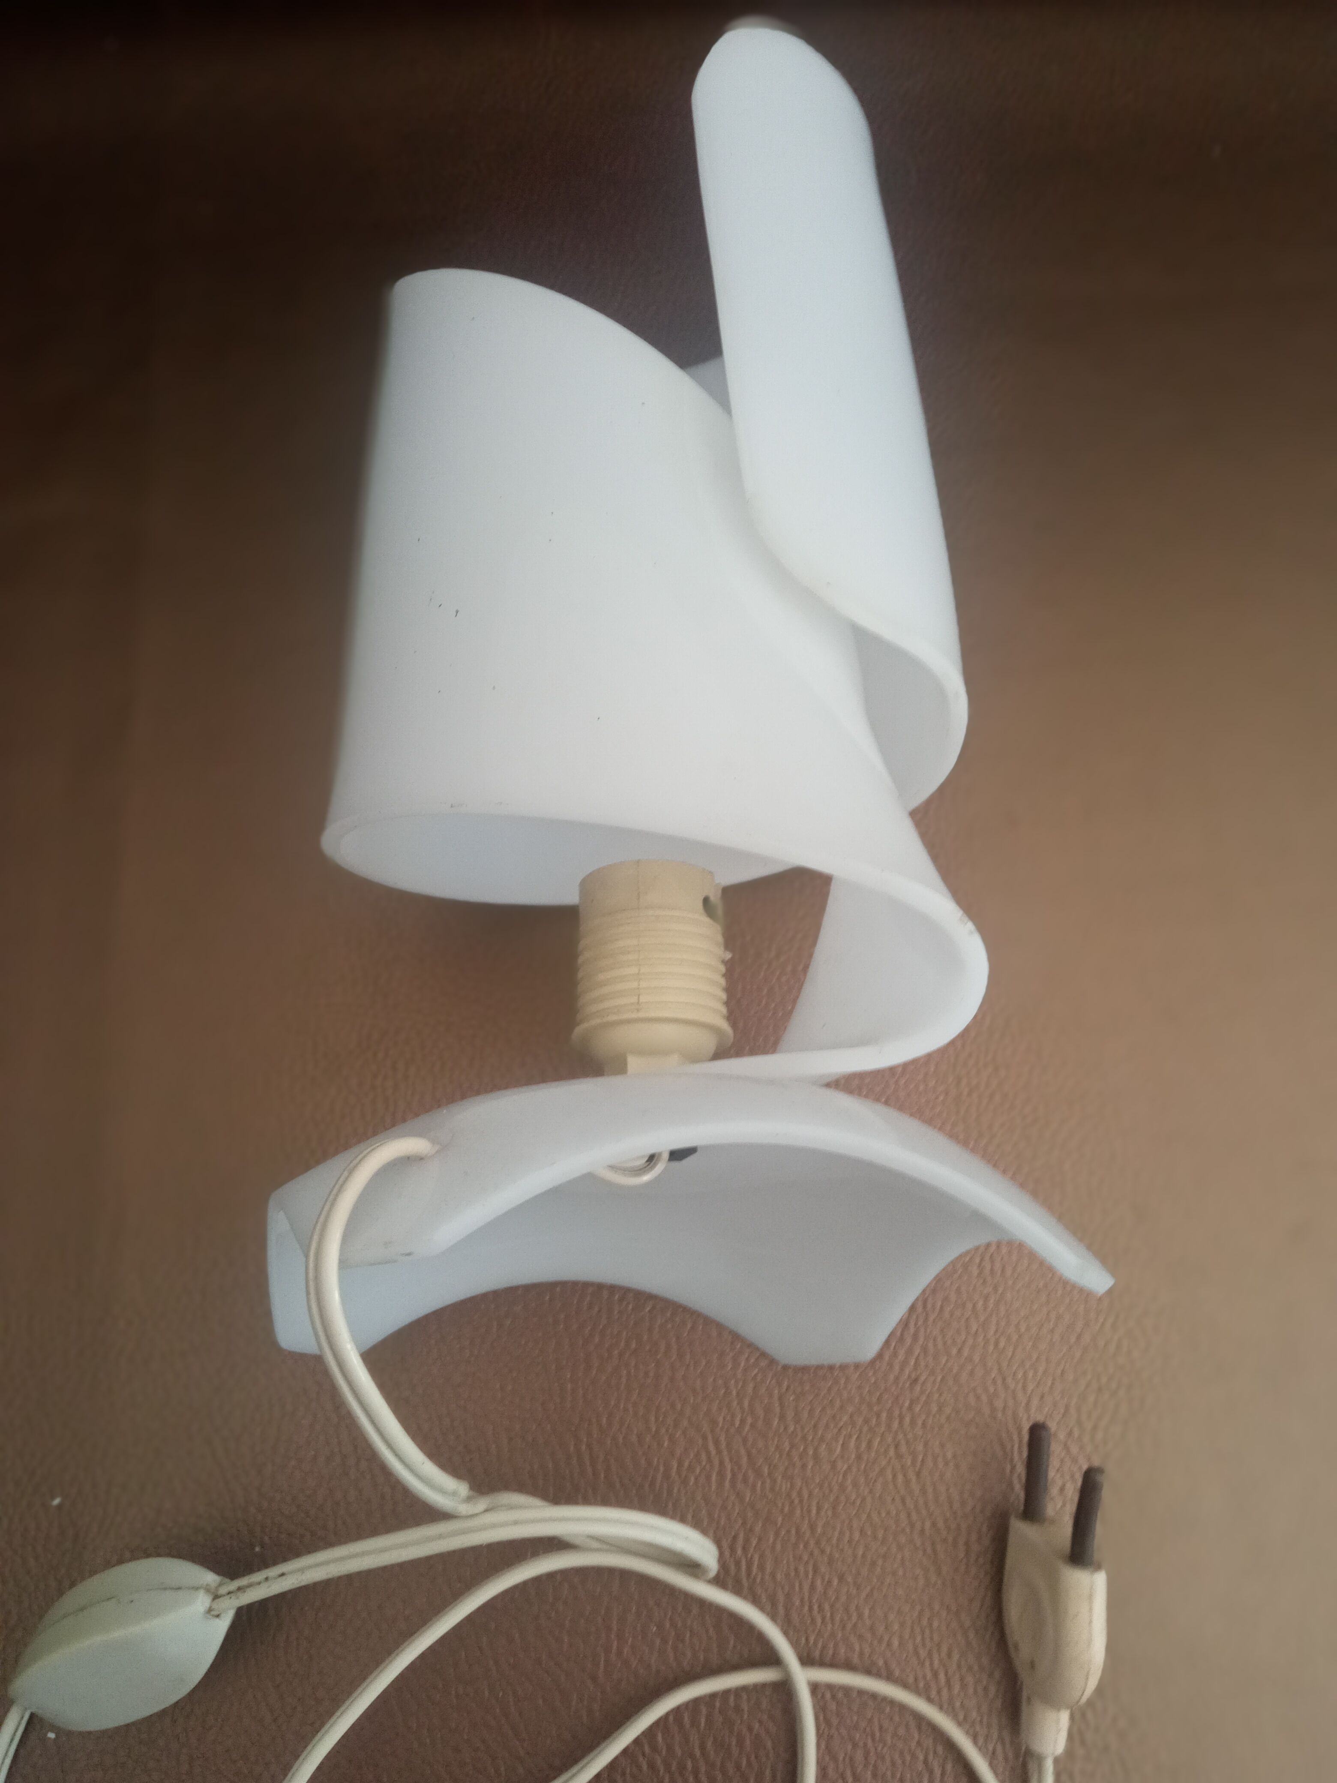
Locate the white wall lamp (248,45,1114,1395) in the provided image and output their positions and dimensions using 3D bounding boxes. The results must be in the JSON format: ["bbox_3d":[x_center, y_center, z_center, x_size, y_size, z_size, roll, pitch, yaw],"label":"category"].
[{"bbox_3d":[-0.004,-0.057,0.293,0.129,0.122,0.285,6,65,-15],"label":"white wall lamp"}]

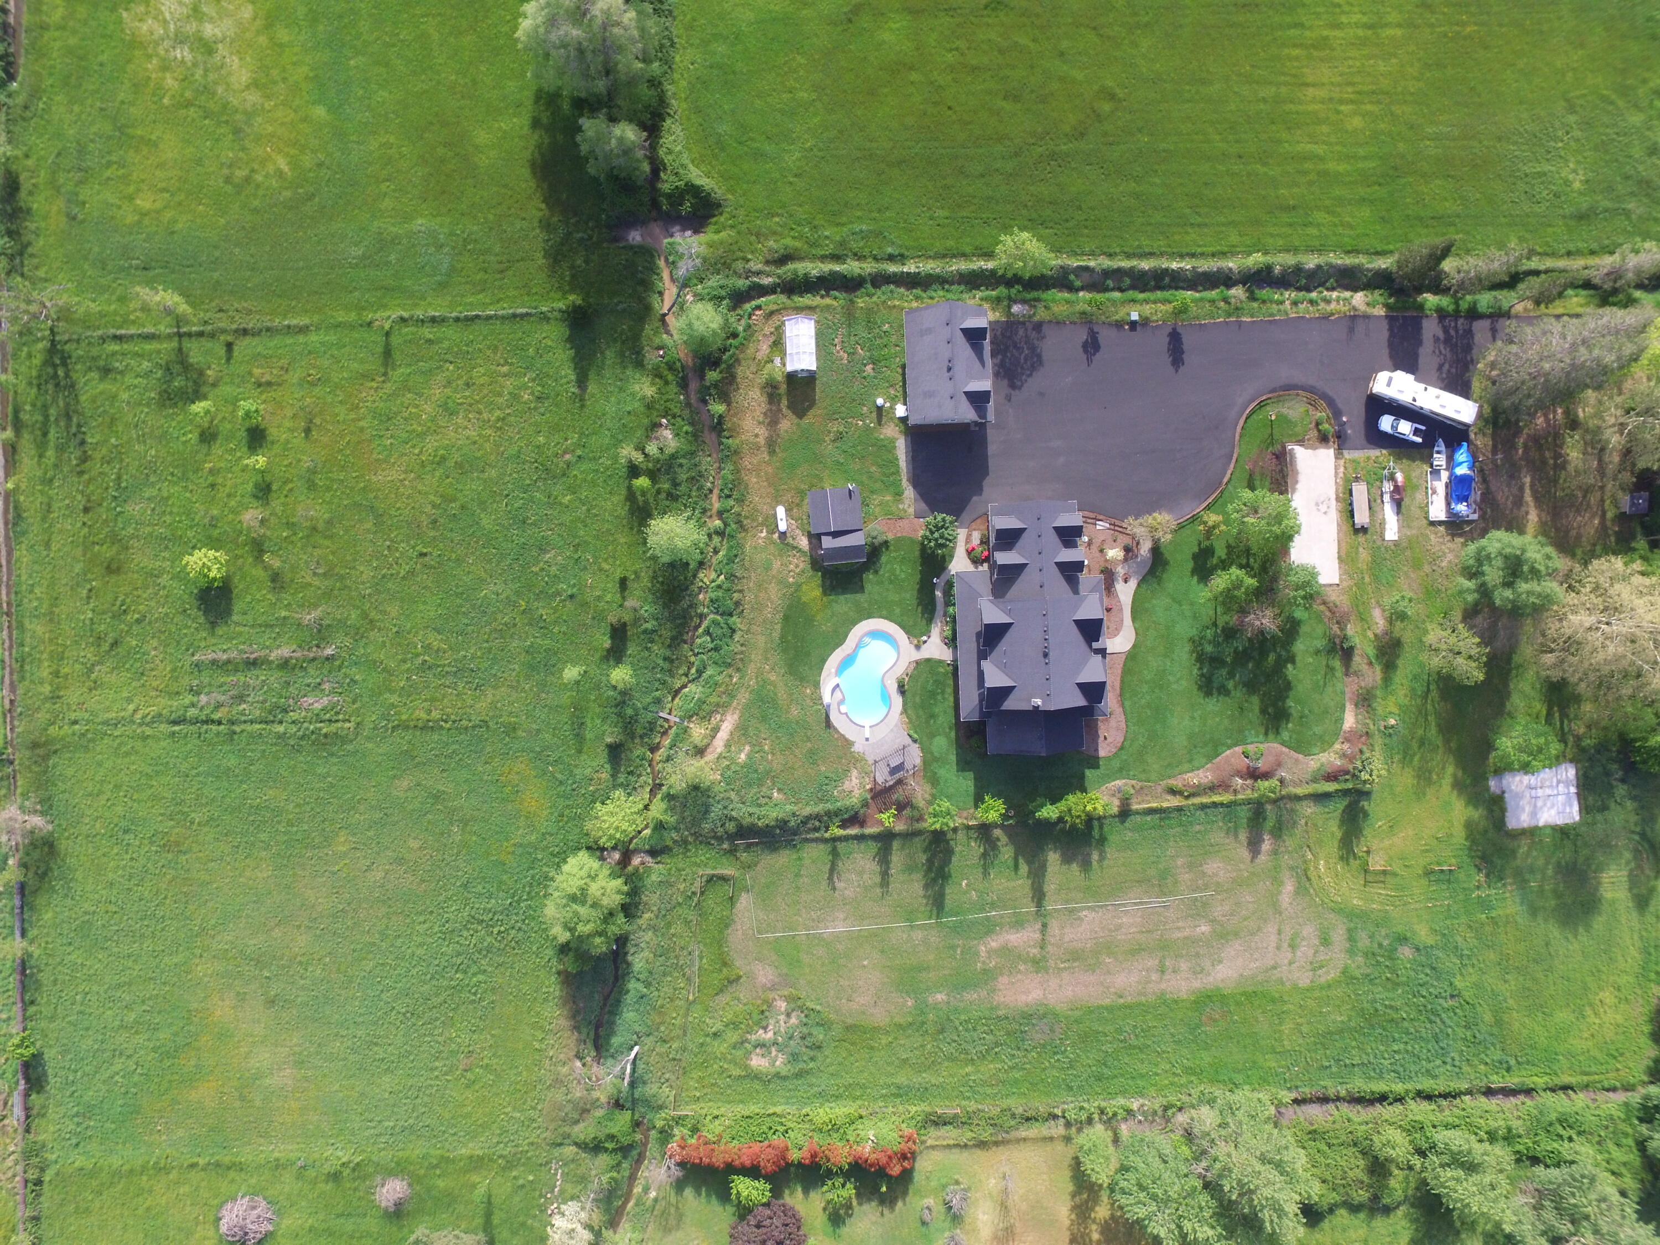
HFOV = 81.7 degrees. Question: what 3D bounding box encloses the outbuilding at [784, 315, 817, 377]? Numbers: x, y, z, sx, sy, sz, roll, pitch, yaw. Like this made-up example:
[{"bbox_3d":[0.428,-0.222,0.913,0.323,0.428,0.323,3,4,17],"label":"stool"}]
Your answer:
[{"bbox_3d":[-3.520,-33.340,115.750,3.650,3.500,6.350,-2,90,0],"label":"outbuilding"}]

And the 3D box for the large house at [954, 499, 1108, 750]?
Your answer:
[{"bbox_3d":[23.500,0.910,110.230,17.430,11.550,29.380,-3,90,0],"label":"large house"}]

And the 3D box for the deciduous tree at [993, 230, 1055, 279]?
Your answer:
[{"bbox_3d":[22.490,-42.550,111.540,5.880,8.610,6.590,0,90,0],"label":"deciduous tree"}]

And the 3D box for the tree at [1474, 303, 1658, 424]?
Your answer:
[{"bbox_3d":[81.150,-28.870,106.880,8.920,18.240,9.120,0,90,0],"label":"tree"}]

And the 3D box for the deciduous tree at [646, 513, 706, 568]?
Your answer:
[{"bbox_3d":[-18.771,-9.859,116.650,7.000,6.700,6.500,0,90,0],"label":"deciduous tree"}]

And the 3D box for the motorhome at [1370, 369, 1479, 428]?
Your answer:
[{"bbox_3d":[72.505,-27.313,118.350,12.600,3.300,2.750,18,90,0],"label":"motorhome"}]

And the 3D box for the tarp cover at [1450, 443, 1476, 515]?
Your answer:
[{"bbox_3d":[76.460,-17.510,116.100,2.500,2.200,8.300,1,90,0],"label":"tarp cover"}]

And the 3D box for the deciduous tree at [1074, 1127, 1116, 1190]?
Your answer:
[{"bbox_3d":[32.018,64.427,115.500,4.300,9.000,4.600,0,90,0],"label":"deciduous tree"}]

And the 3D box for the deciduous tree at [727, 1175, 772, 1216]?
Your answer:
[{"bbox_3d":[-9.680,68.720,115.500,4.600,4.000,4.000,0,90,0],"label":"deciduous tree"}]

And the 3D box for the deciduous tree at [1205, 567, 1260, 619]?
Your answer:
[{"bbox_3d":[47.450,-3.460,113.750,5.600,7.500,5.500,0,90,0],"label":"deciduous tree"}]

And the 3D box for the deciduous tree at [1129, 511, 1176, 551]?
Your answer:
[{"bbox_3d":[38.190,-10.940,113.770,4.660,4.360,5.270,0,90,0],"label":"deciduous tree"}]

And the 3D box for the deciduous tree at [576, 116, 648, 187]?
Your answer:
[{"bbox_3d":[-25.492,-55.387,114.250,8.200,11.500,8.000,0,90,0],"label":"deciduous tree"}]

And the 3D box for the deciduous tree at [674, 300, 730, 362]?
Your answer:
[{"bbox_3d":[-15.571,-35.489,116.900,6.600,6.200,6.800,0,90,0],"label":"deciduous tree"}]

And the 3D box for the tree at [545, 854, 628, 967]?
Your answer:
[{"bbox_3d":[-28.940,34.216,114.750,9.300,10.500,11.200,0,90,0],"label":"tree"}]

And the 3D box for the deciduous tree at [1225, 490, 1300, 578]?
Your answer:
[{"bbox_3d":[50.390,-10.900,112.750,7.500,9.500,8.200,0,90,0],"label":"deciduous tree"}]

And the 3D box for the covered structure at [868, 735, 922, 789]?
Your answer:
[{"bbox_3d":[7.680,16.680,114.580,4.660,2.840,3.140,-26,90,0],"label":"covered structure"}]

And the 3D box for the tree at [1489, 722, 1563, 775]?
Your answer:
[{"bbox_3d":[82.580,14.910,114.250,6.900,6.500,6.100,0,90,0],"label":"tree"}]

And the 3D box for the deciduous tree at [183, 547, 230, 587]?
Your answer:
[{"bbox_3d":[-76.642,-6.793,118.200,4.800,3.600,4.600,0,90,0],"label":"deciduous tree"}]

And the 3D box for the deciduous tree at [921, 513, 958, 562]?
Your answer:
[{"bbox_3d":[13.222,-10.293,117.100,4.500,5.800,5.000,0,90,0],"label":"deciduous tree"}]

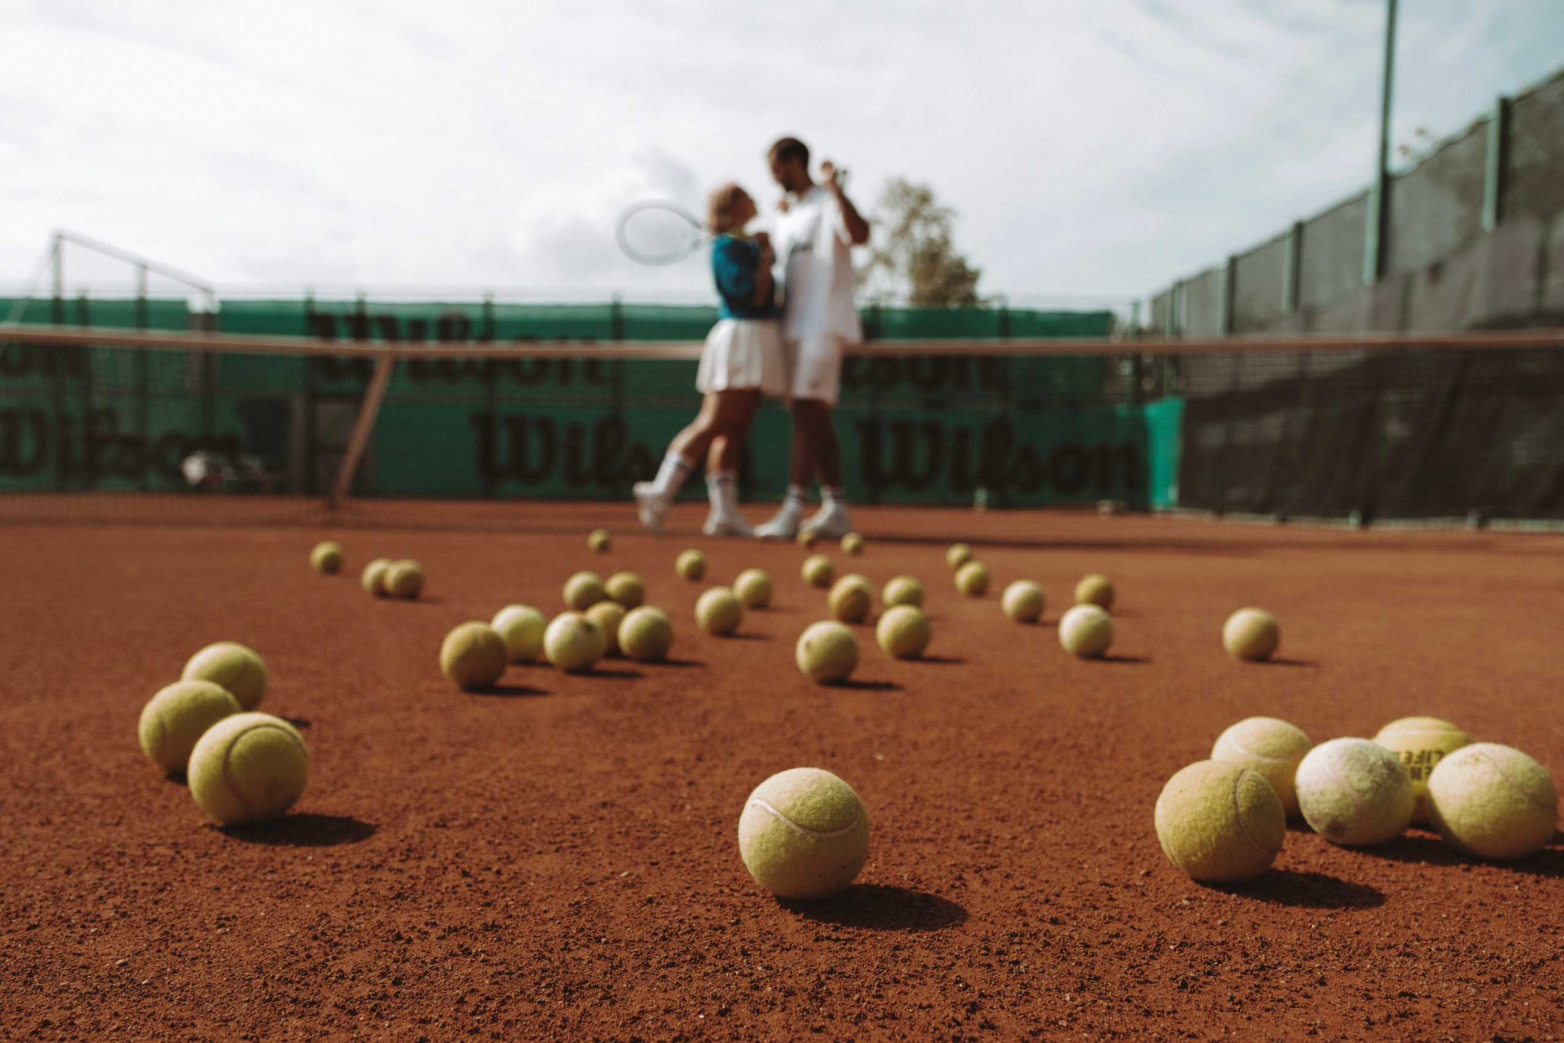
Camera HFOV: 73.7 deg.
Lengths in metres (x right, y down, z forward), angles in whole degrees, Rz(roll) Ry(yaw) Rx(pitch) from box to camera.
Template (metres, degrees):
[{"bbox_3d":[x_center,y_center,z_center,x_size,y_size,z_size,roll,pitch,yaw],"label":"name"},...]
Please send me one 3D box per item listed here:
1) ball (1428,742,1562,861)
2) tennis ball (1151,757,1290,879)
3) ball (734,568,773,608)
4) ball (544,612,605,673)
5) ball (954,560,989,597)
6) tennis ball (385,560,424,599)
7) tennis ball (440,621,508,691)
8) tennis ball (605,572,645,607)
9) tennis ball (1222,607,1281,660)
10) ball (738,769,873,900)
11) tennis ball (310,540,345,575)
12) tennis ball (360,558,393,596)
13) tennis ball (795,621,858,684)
[{"bbox_3d":[0.434,0.170,0.636,0.067,0.067,0.067,1,2,0],"label":"ball"},{"bbox_3d":[0.246,0.169,0.587,0.067,0.067,0.067,1,2,0],"label":"tennis ball"},{"bbox_3d":[-0.049,0.113,1.770,0.067,0.067,0.067,1,2,0],"label":"ball"},{"bbox_3d":[-0.227,0.132,1.146,0.067,0.067,0.067,1,2,0],"label":"ball"},{"bbox_3d":[0.386,0.116,2.115,0.067,0.067,0.067,1,2,0],"label":"ball"},{"bbox_3d":[-0.639,0.098,1.765,0.067,0.067,0.067,1,2,0],"label":"tennis ball"},{"bbox_3d":[-0.297,0.131,1.013,0.067,0.067,0.067,1,2,0],"label":"tennis ball"},{"bbox_3d":[-0.261,0.118,1.725,0.067,0.067,0.067,1,2,0],"label":"tennis ball"},{"bbox_3d":[0.579,0.141,1.282,0.067,0.067,0.067,1,2,0],"label":"tennis ball"},{"bbox_3d":[0.012,0.166,0.554,0.067,0.067,0.067,1,2,0],"label":"ball"},{"bbox_3d":[-0.897,0.074,2.068,0.067,0.067,0.067,1,2,0],"label":"tennis ball"},{"bbox_3d":[-0.695,0.099,1.815,0.067,0.067,0.067,1,2,0],"label":"tennis ball"},{"bbox_3d":[0.050,0.145,1.154,0.067,0.067,0.067,1,2,0],"label":"tennis ball"}]

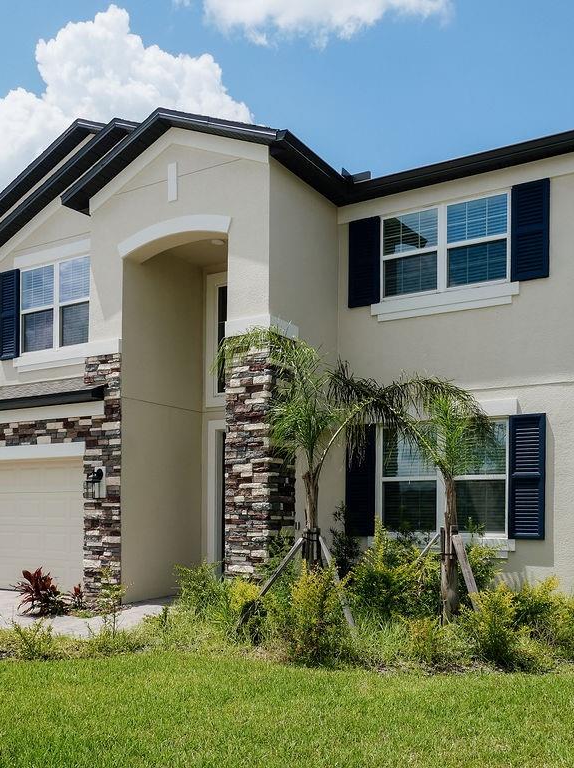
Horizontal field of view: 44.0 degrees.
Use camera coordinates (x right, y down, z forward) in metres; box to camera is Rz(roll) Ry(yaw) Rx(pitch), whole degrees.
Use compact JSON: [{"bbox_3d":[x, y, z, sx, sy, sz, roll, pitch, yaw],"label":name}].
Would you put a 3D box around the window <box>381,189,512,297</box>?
[{"bbox_3d":[2.219,-1.924,9.970,1.880,1.230,0.110,-3,-8,32],"label":"window"}]

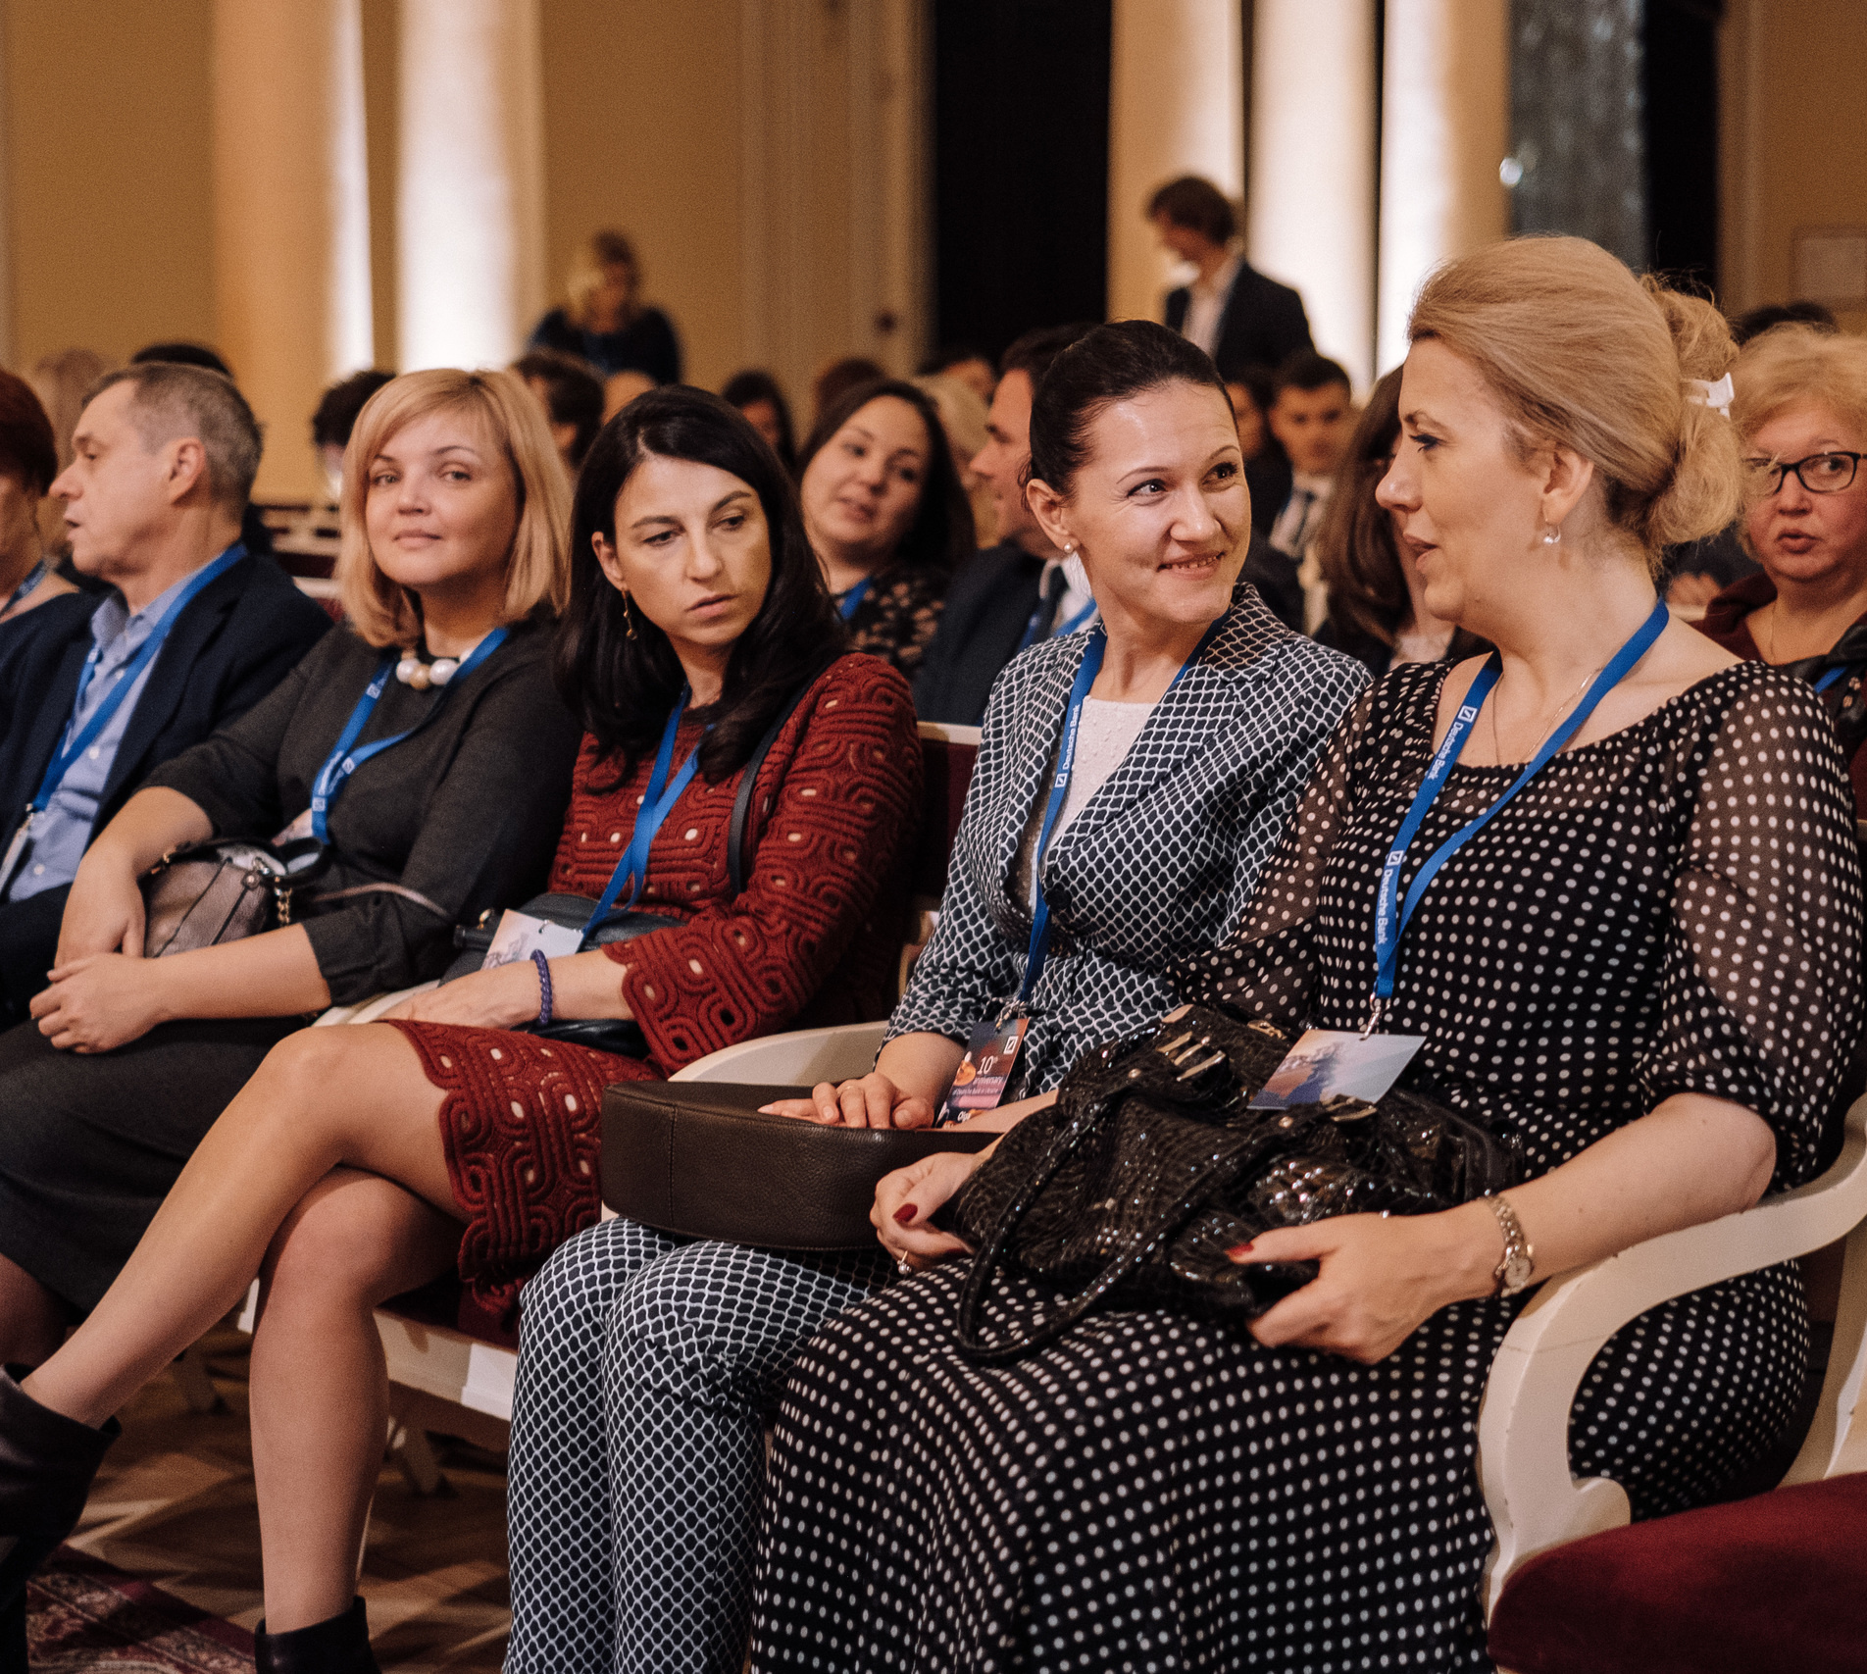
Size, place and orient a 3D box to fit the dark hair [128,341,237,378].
[{"bbox_3d":[-1.173,-0.669,5.750,0.200,0.200,0.175,-5,8,-40],"label":"dark hair"}]

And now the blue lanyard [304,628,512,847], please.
[{"bbox_3d":[-0.514,-0.099,3.620,0.180,0.240,0.220,4,7,37],"label":"blue lanyard"}]

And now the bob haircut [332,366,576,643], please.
[{"bbox_3d":[-0.480,-0.329,3.700,0.225,0.275,0.230,1,6,14],"label":"bob haircut"}]

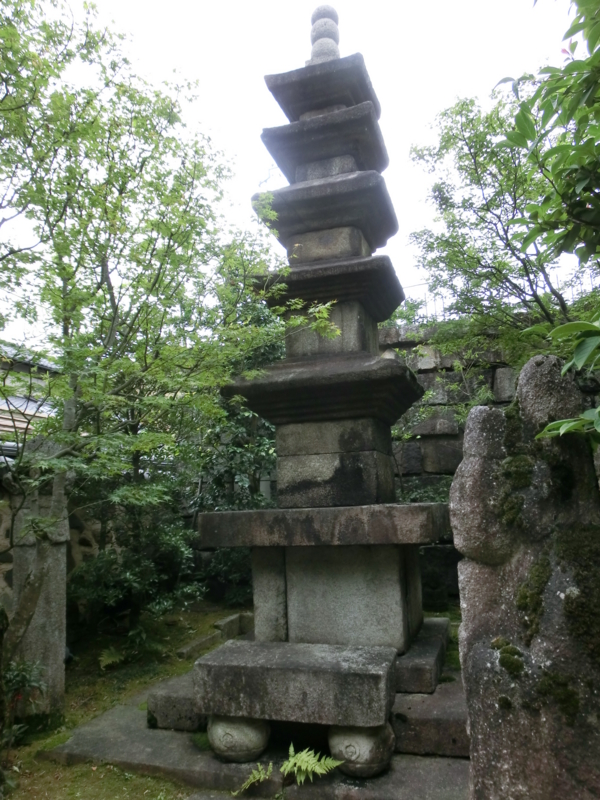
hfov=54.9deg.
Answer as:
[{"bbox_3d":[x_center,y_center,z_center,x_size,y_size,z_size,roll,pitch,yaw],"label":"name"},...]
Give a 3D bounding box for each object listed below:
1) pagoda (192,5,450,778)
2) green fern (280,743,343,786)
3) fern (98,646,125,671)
[{"bbox_3d":[0.161,-0.705,4.226,1.600,5.450,2.100,-5,-9,17],"label":"pagoda"},{"bbox_3d":[0.054,1.716,2.720,0.290,0.150,0.210,-3,-9,0],"label":"green fern"},{"bbox_3d":[-1.517,2.080,4.650,0.210,0.150,0.200,-3,-9,0],"label":"fern"}]

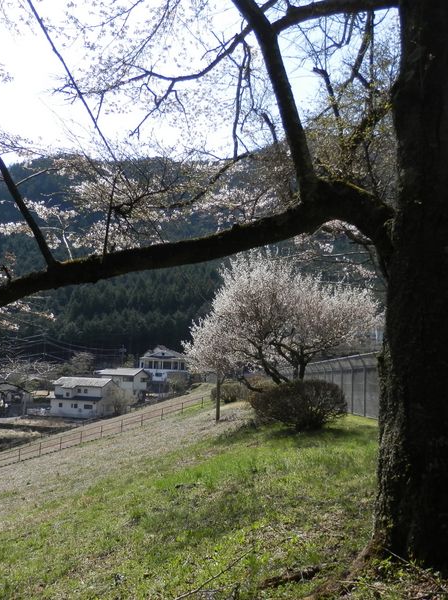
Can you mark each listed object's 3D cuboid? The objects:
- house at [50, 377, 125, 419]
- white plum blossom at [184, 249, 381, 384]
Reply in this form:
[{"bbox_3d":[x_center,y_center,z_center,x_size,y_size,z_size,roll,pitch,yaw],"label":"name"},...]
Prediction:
[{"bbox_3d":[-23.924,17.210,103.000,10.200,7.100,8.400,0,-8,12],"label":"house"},{"bbox_3d":[2.157,1.320,21.300,6.900,5.900,6.200,1,-8,0],"label":"white plum blossom"}]

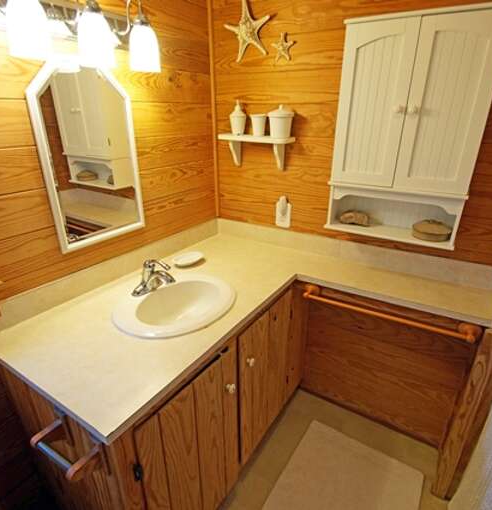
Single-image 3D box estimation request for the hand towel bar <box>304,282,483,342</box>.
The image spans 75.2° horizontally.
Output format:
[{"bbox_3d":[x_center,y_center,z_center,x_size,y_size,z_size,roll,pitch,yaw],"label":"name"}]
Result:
[{"bbox_3d":[0.533,0.226,1.250,0.659,0.065,0.085,13,25,29],"label":"hand towel bar"}]

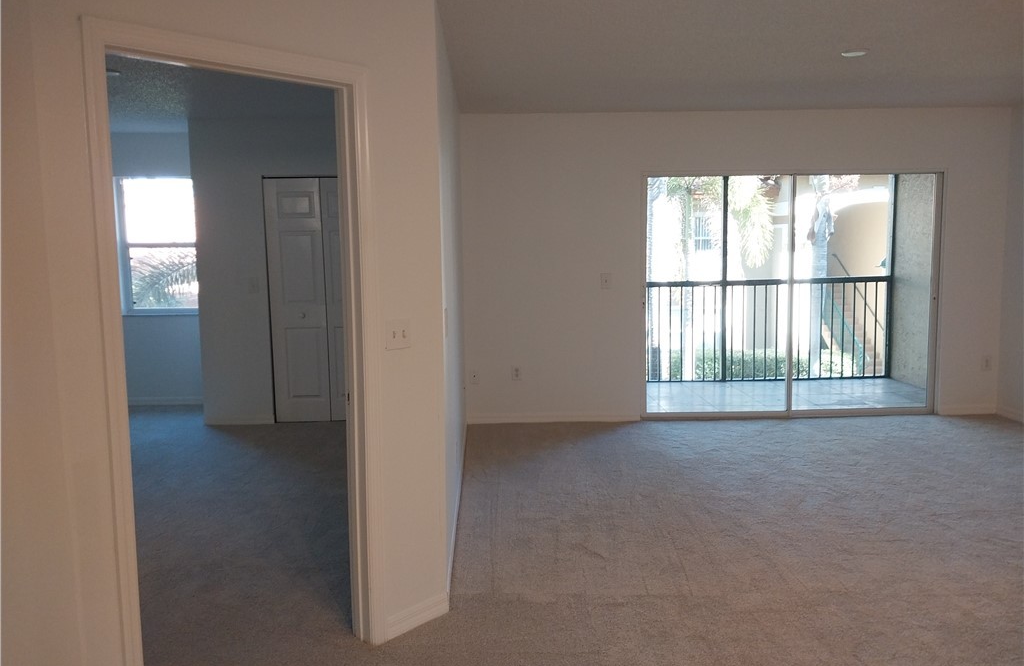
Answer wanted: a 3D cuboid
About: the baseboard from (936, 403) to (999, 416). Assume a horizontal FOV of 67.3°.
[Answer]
[{"bbox_3d":[3.837,0.652,6.503,0.494,0.083,0.014,-1,6,0],"label":"baseboard"}]

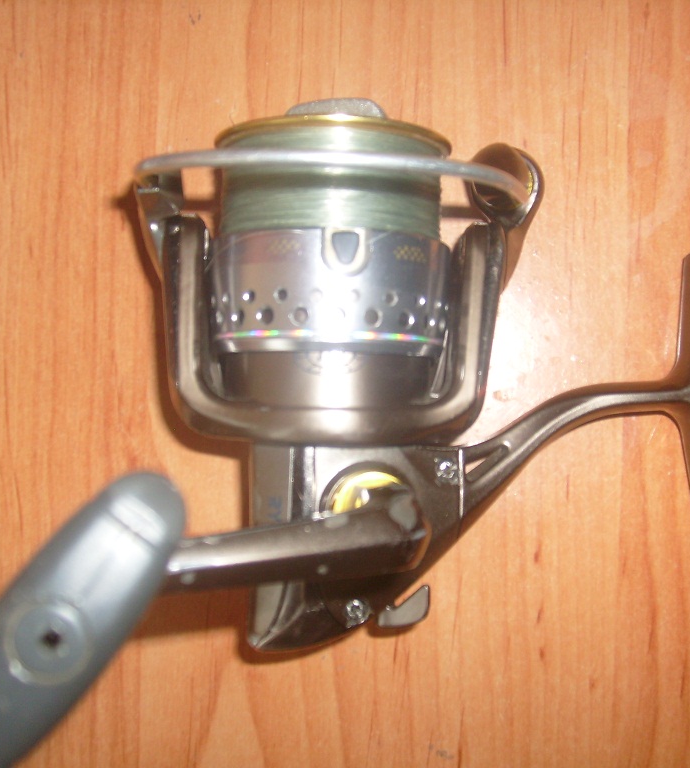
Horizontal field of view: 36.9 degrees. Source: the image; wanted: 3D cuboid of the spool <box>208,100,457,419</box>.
[{"bbox_3d":[-0.003,-0.026,0.220,0.051,0.051,0.059,1,92,0],"label":"spool"}]

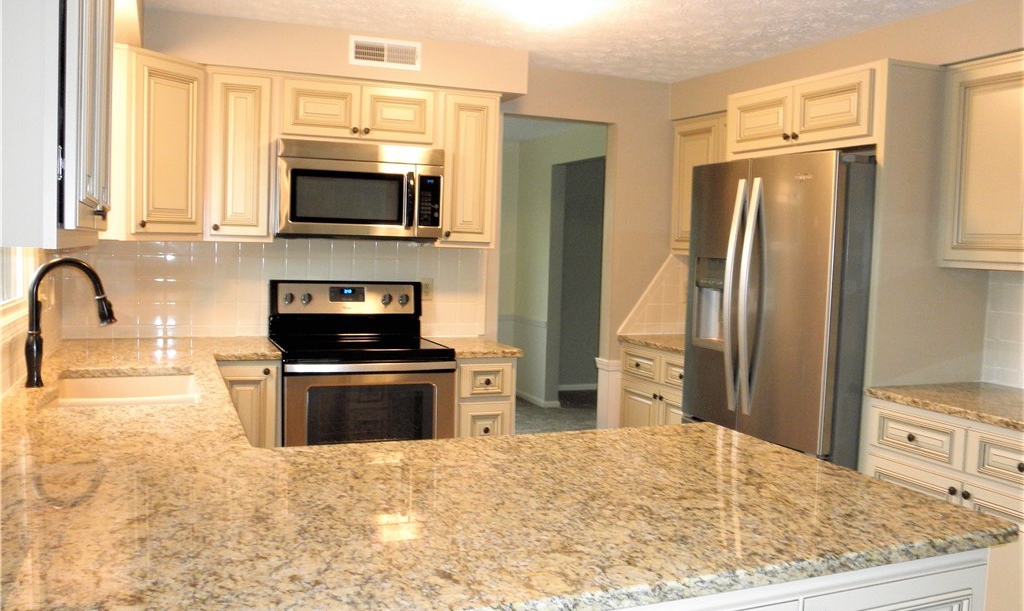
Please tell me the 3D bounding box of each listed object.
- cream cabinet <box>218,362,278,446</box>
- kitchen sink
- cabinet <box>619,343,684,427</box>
[{"bbox_3d":[-1.247,0.657,3.781,0.310,0.877,0.585,0,5,-23],"label":"cream cabinet"},{"bbox_3d":[-1.277,0.396,2.734,0.450,0.210,0.740,0,5,-23],"label":"kitchen sink"},{"bbox_3d":[1.061,0.670,4.627,0.610,0.877,0.820,0,5,-23],"label":"cabinet"}]

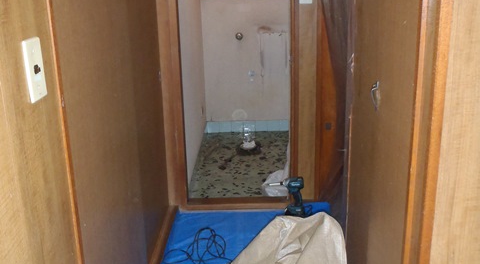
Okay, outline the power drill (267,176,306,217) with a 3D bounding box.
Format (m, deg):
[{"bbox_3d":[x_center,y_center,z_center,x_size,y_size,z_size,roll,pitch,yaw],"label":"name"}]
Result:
[{"bbox_3d":[0.265,0.389,2.991,0.208,0.236,0.078,-3,16,-7],"label":"power drill"}]

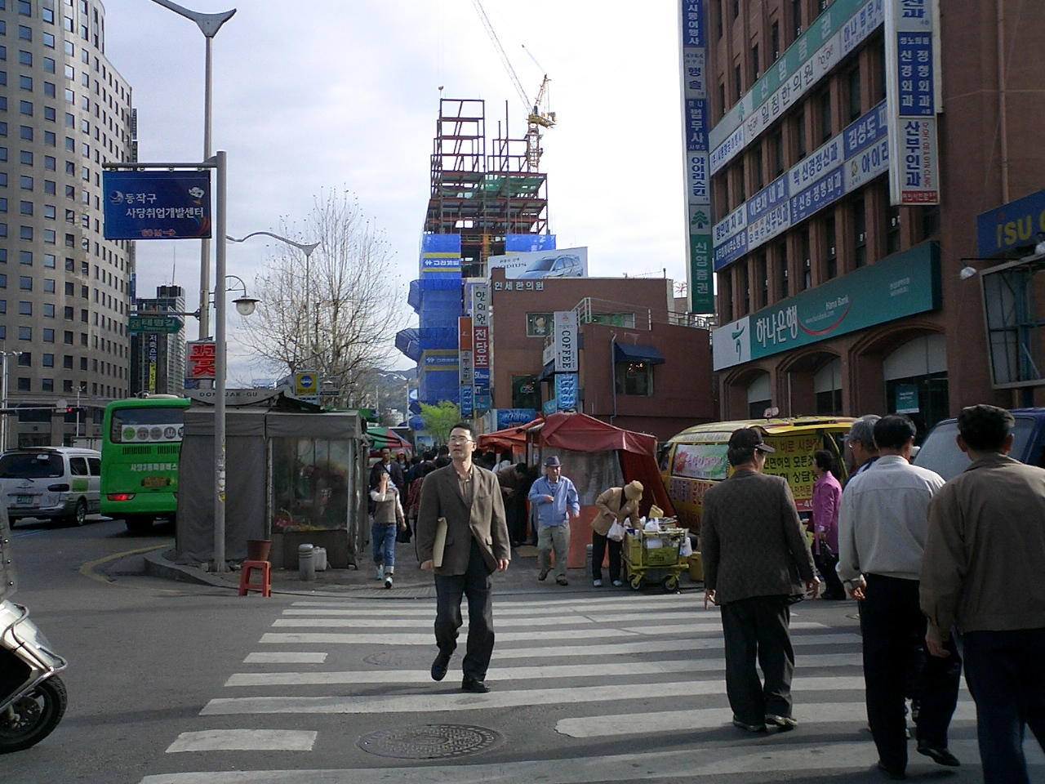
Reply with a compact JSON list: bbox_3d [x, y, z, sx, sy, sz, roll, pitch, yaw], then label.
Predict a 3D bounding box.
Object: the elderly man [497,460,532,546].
[{"bbox_3d":[-0.176,1.985,19.857,0.650,1.460,0.520,-2,-4,21],"label":"elderly man"}]

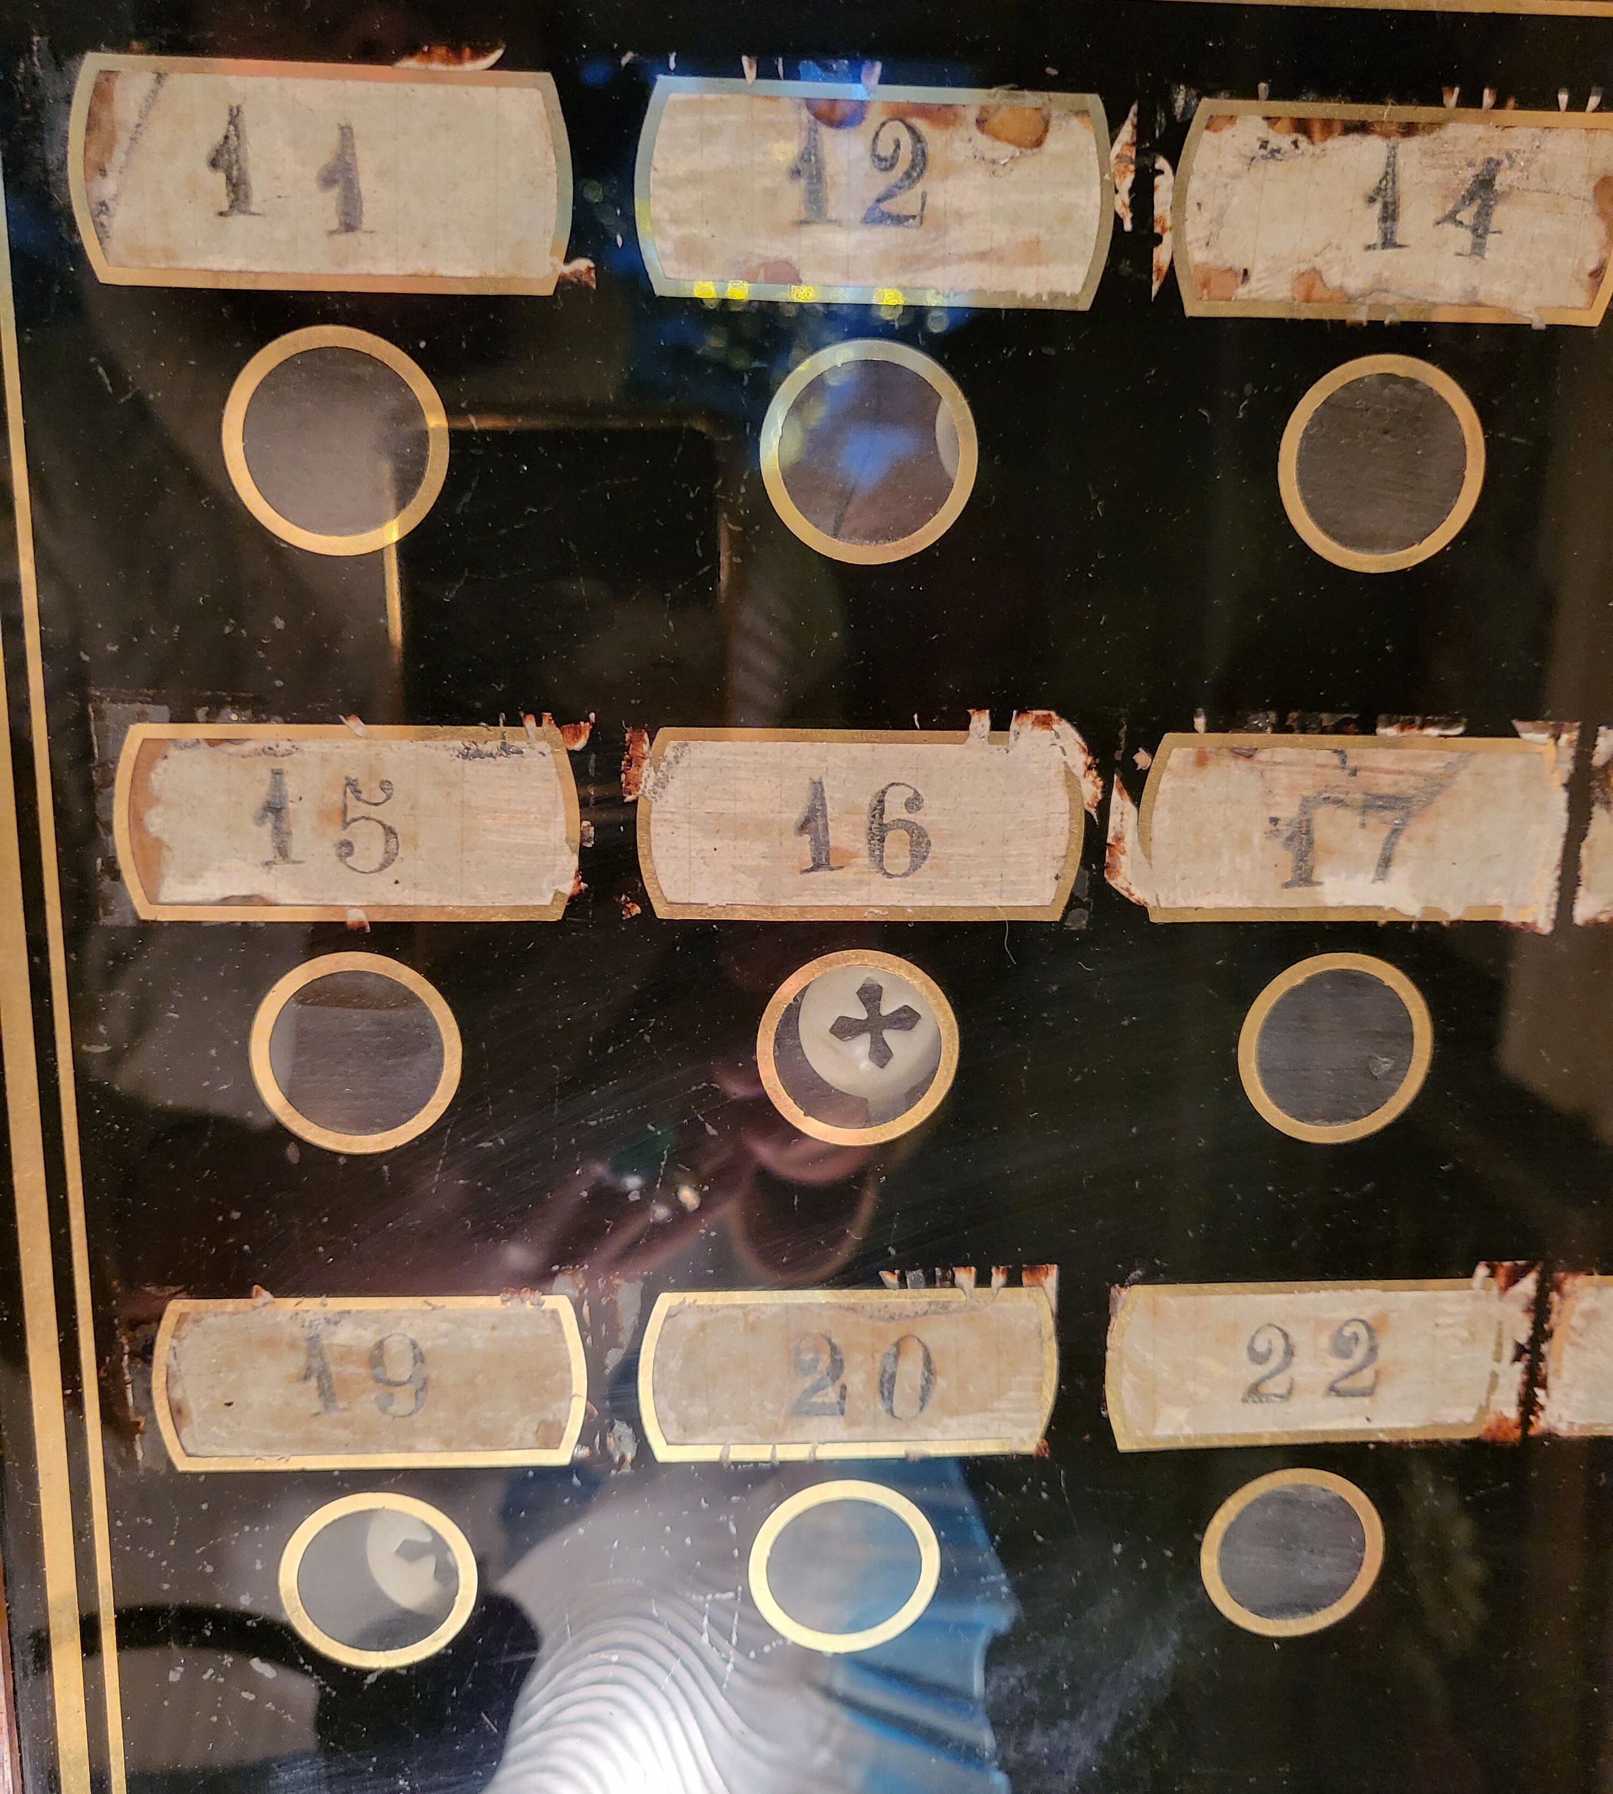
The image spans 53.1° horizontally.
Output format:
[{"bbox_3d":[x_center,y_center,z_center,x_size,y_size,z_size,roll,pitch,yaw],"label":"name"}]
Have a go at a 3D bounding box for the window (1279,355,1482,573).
[{"bbox_3d":[0.067,-0.050,0.188,0.025,0.025,0.004,0,11,-4],"label":"window"}]

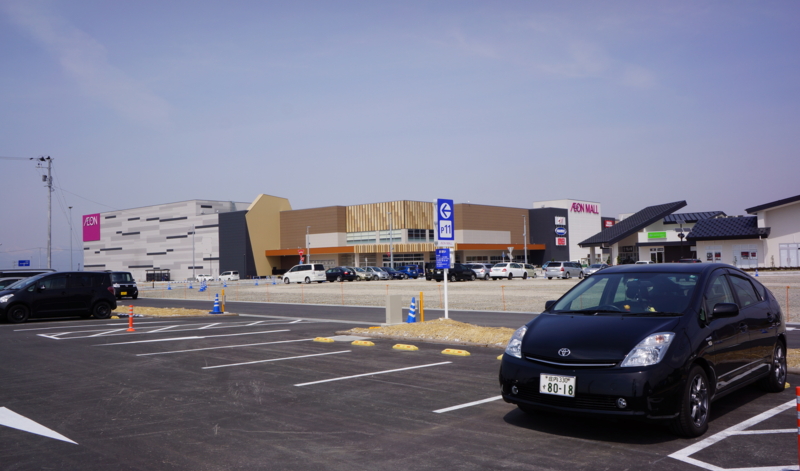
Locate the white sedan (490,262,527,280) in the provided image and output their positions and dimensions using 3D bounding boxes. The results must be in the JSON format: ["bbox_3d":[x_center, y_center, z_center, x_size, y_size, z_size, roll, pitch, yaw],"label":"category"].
[{"bbox_3d":[9.730,3.169,59.304,1.695,1.530,4.400,-4,-3,40],"label":"white sedan"}]

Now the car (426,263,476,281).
[{"bbox_3d":[4.819,3.197,57.517,1.740,1.540,4.450,-4,-4,43],"label":"car"}]

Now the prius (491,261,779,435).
[{"bbox_3d":[2.796,1.033,7.198,1.740,1.490,4.445,-4,-4,42],"label":"prius"}]

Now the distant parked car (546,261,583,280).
[{"bbox_3d":[14.250,2.995,57.530,1.750,1.560,4.650,-4,-3,38],"label":"distant parked car"}]

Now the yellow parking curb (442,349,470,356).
[{"bbox_3d":[0.976,2.026,11.608,0.140,0.100,0.590,2,-4,-44],"label":"yellow parking curb"}]

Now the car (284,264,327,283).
[{"bbox_3d":[-8.928,3.575,61.983,4.770,1.770,1.800,-4,-3,40],"label":"car"}]

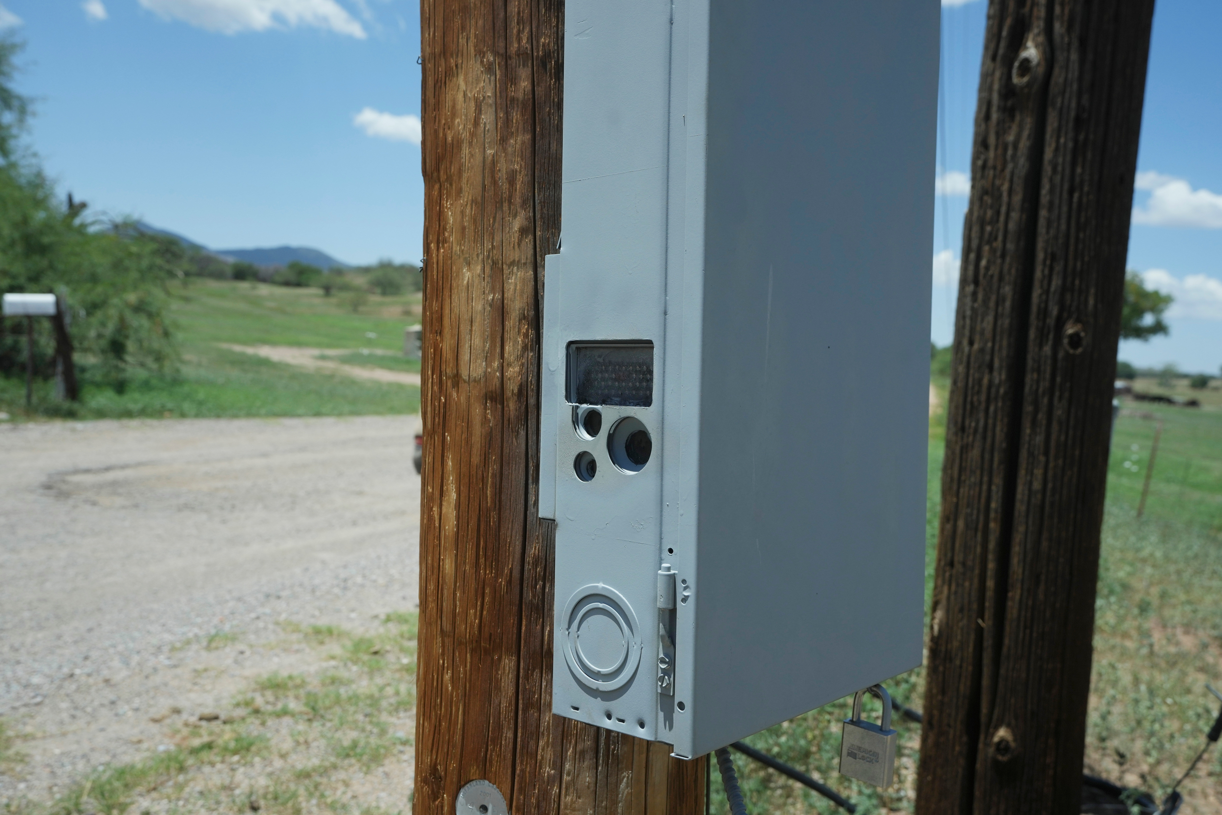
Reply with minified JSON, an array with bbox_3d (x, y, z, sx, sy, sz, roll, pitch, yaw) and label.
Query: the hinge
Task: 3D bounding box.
[{"bbox_3d":[0.038,0.152,0.787,0.013,0.088,0.011,2,2,40],"label":"hinge"}]

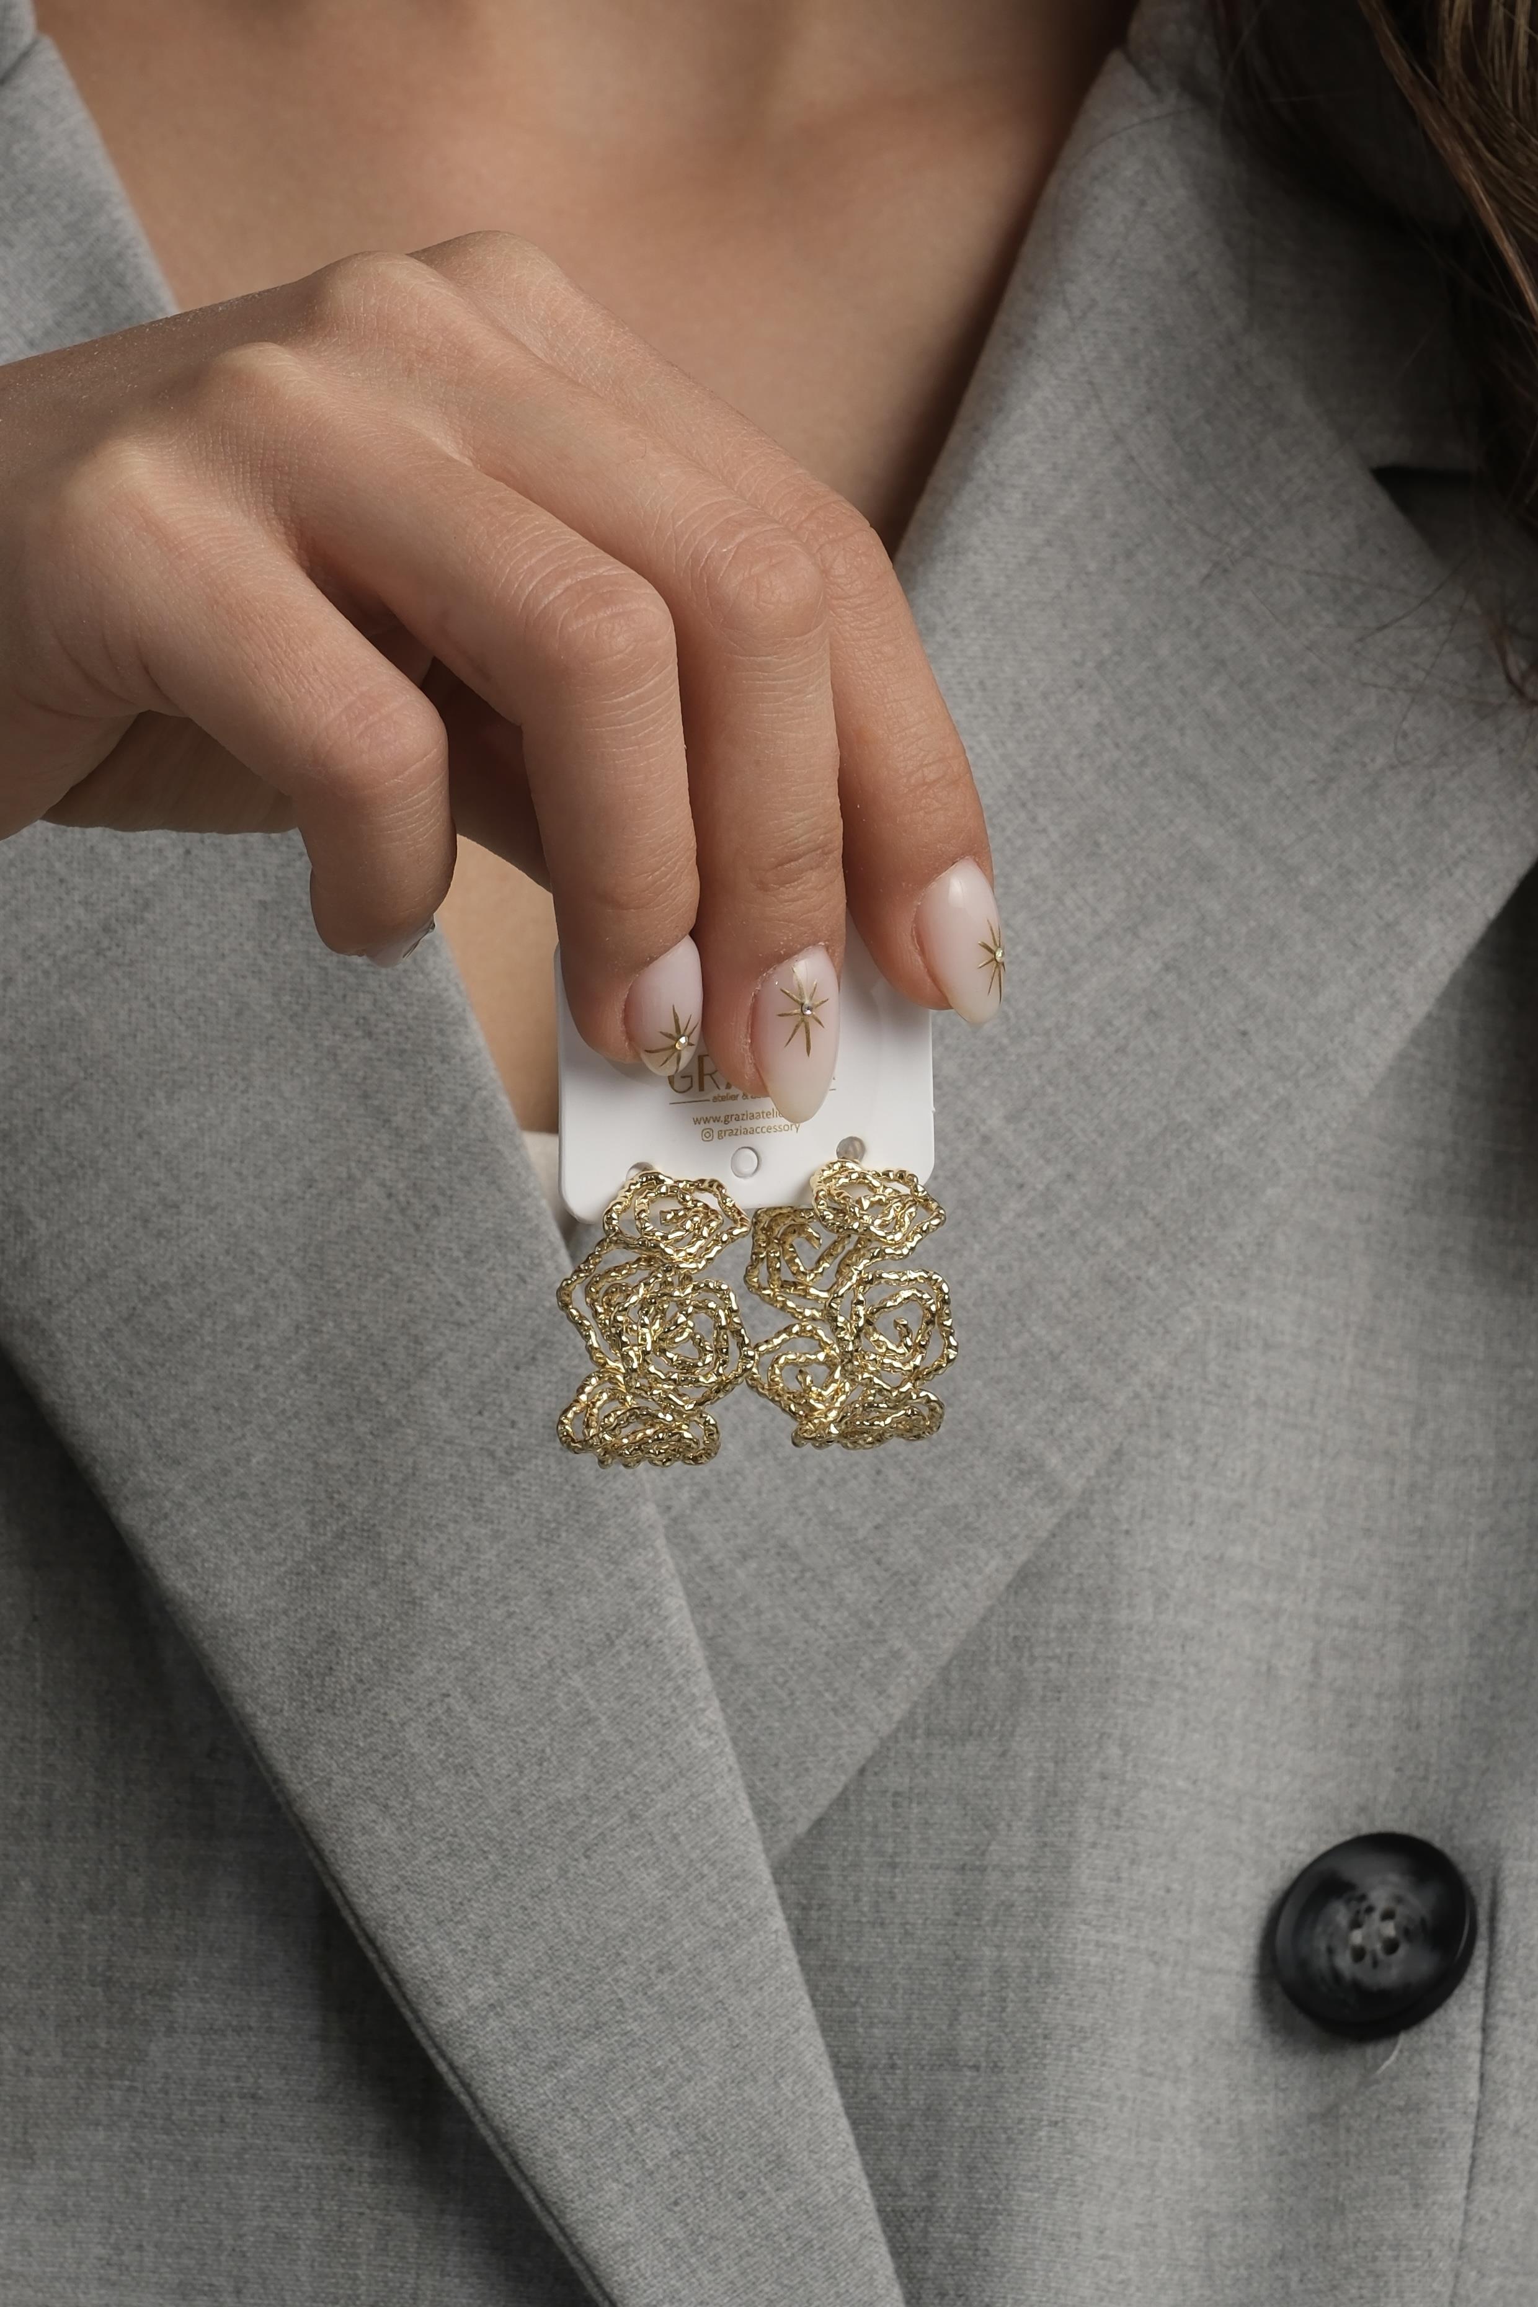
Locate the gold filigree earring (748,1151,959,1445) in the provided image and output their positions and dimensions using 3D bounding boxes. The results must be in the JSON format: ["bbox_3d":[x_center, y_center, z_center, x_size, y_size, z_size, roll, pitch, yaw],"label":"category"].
[{"bbox_3d":[0.009,0.017,0.870,0.022,0.033,0.024,2,0,0],"label":"gold filigree earring"}]

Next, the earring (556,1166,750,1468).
[{"bbox_3d":[-0.013,0.018,0.870,0.021,0.034,0.024,7,0,-5],"label":"earring"}]

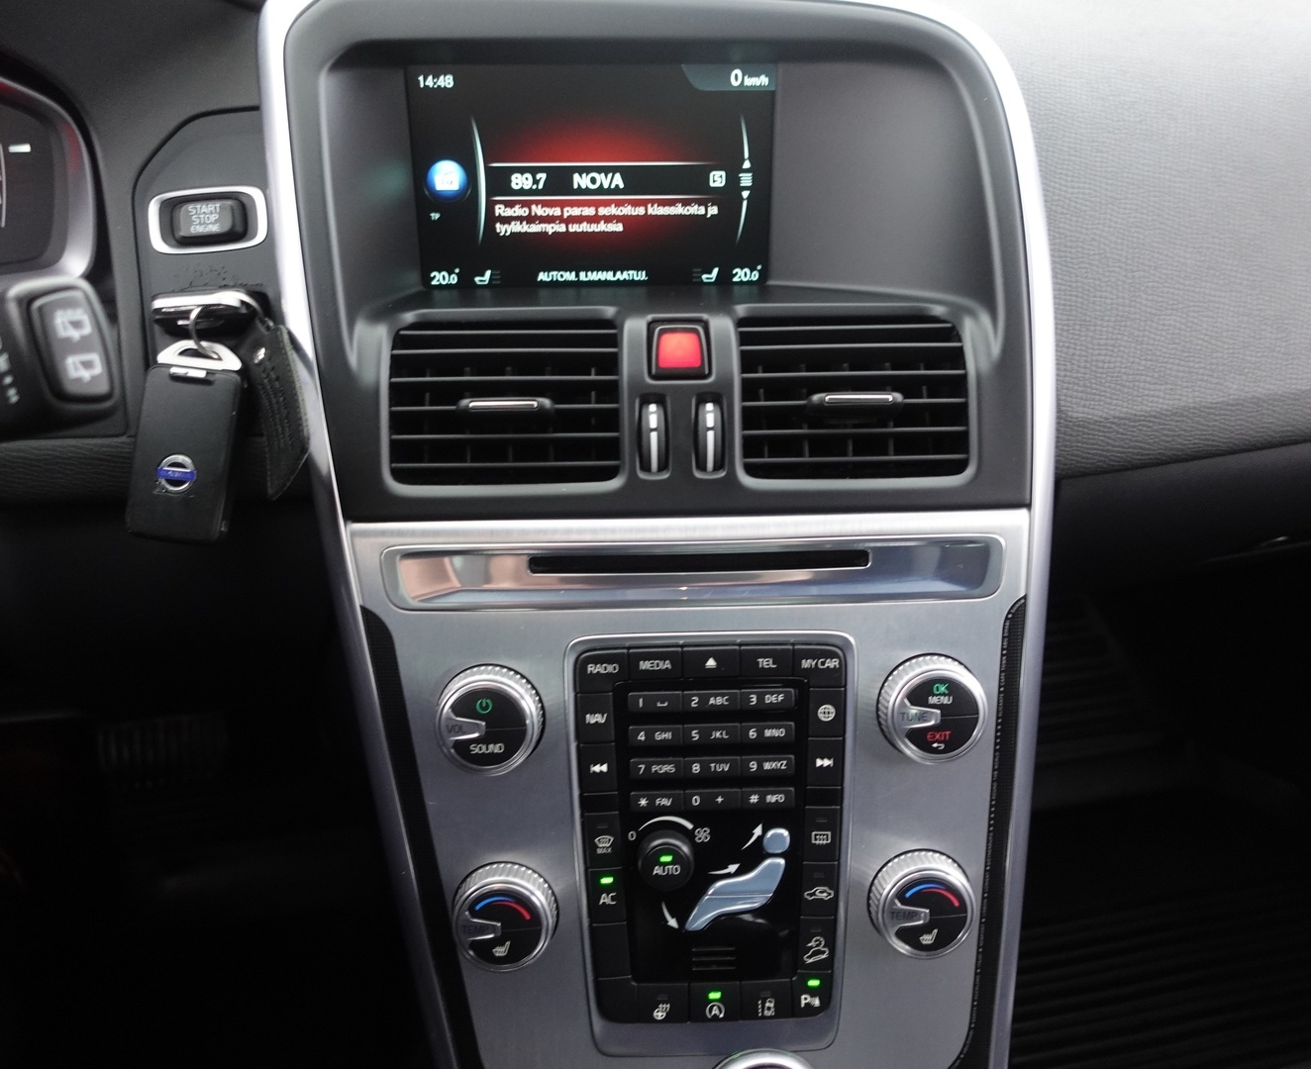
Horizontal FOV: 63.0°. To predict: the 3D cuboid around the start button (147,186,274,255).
[{"bbox_3d":[-0.188,-0.132,0.450,0.049,0.026,0.012,-5,9,-7],"label":"start button"}]

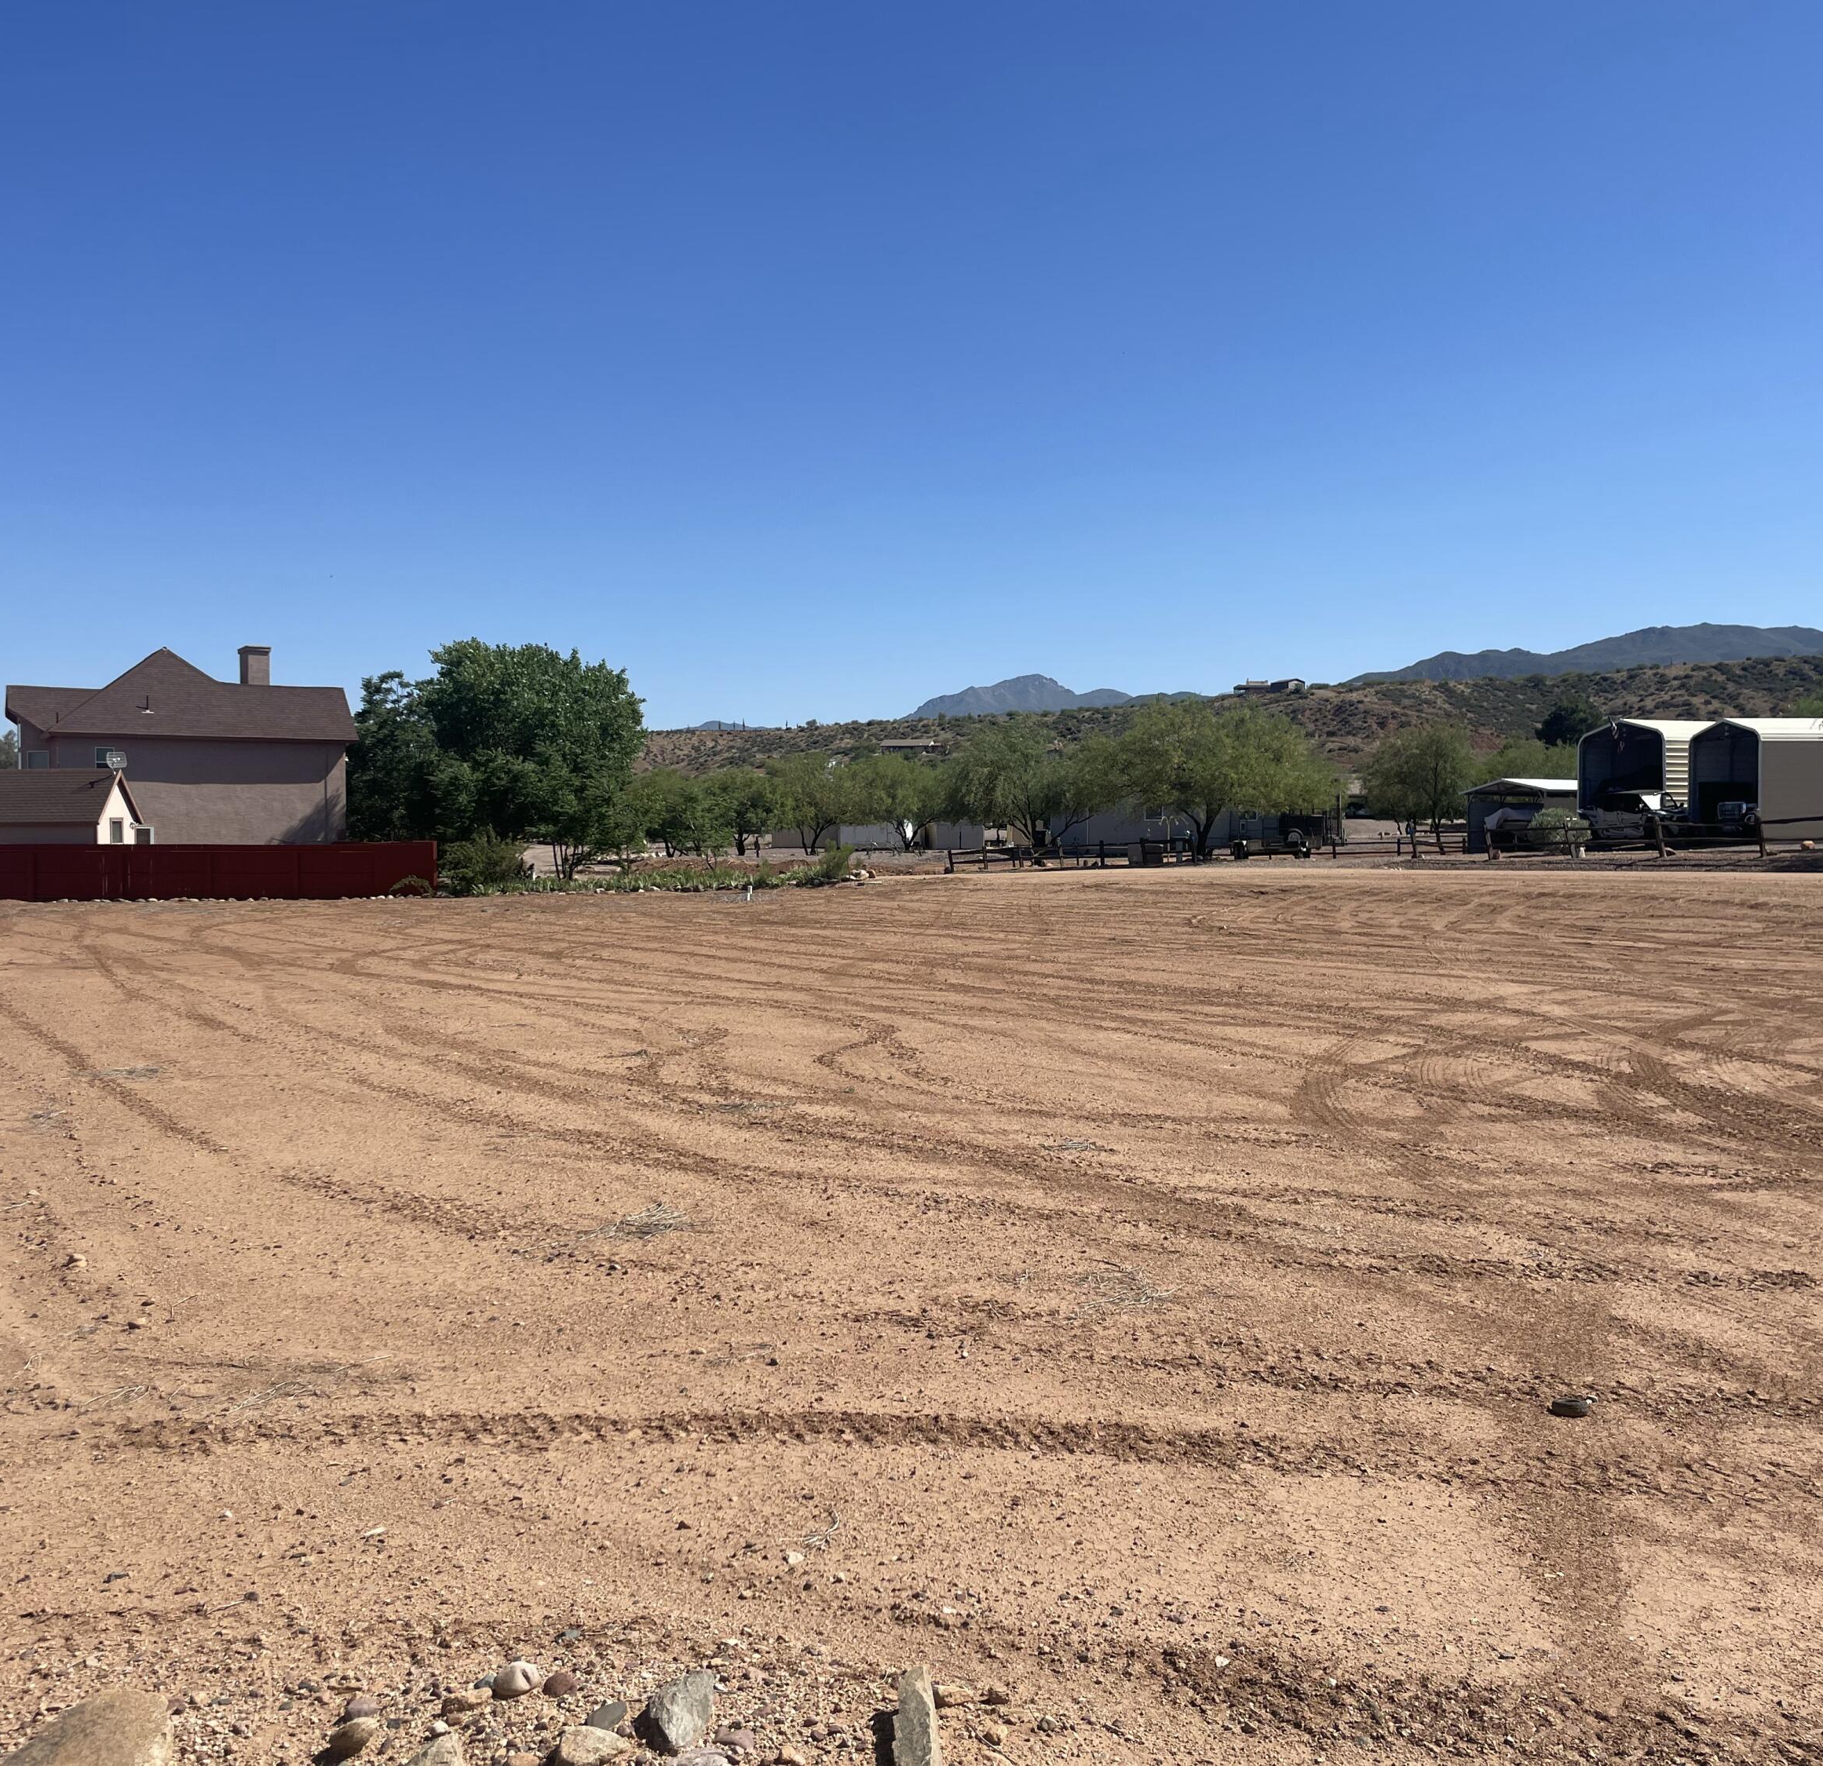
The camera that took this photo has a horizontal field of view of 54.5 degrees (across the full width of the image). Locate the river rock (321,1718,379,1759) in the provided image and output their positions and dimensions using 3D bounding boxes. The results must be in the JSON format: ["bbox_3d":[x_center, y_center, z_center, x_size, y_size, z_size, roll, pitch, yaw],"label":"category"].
[{"bbox_3d":[-0.966,1.482,3.060,0.092,0.056,0.070,-1,1,-20],"label":"river rock"}]

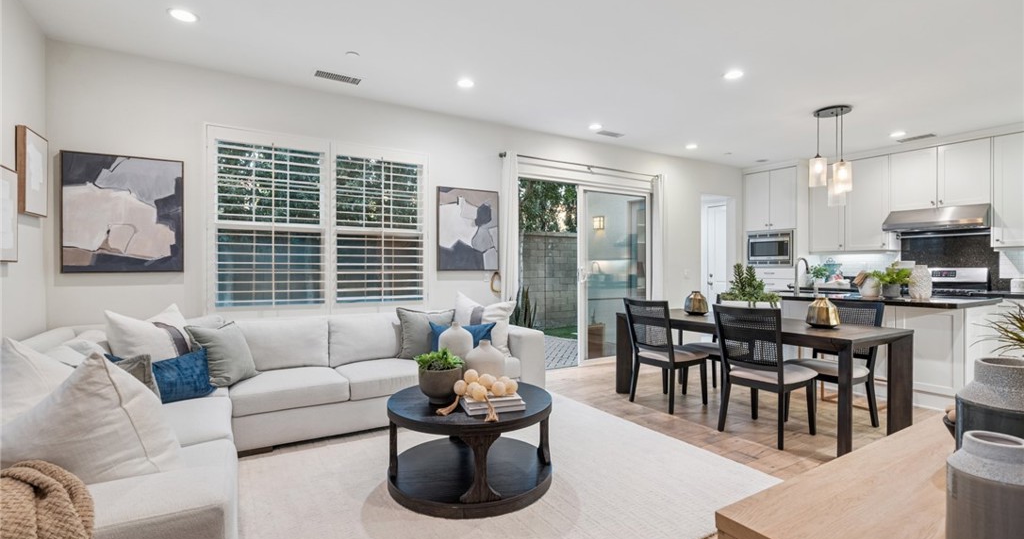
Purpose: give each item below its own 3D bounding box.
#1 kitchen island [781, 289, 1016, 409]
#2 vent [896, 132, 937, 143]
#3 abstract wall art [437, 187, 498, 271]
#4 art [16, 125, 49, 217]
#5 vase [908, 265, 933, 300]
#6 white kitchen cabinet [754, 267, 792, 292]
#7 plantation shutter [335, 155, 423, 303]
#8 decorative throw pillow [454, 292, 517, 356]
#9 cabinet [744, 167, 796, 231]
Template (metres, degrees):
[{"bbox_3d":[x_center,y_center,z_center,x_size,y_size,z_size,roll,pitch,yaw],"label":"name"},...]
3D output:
[{"bbox_3d":[3.327,0.718,4.516,1.130,0.914,1.950,0,0,-31],"label":"kitchen island"},{"bbox_3d":[4.865,-1.570,5.471,0.160,0.020,0.335,0,0,-31],"label":"vent"},{"bbox_3d":[-0.440,-0.405,4.670,0.675,0.835,0.045,0,0,-31],"label":"abstract wall art"},{"bbox_3d":[-3.004,-0.591,2.848,0.045,0.500,0.355,0,0,-31],"label":"art"},{"bbox_3d":[3.755,0.120,4.160,0.165,0.318,0.165,0,0,-33],"label":"vase"},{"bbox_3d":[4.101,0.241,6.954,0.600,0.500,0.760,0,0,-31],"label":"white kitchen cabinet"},{"bbox_3d":[-1.207,-0.366,4.236,0.830,1.360,0.080,0,0,-31],"label":"plantation shutter"},{"bbox_3d":[-0.240,0.485,4.120,0.540,0.540,0.180,0,-14,-6],"label":"decorative throw pillow"},{"bbox_3d":[4.094,-1.039,6.944,0.580,0.910,0.775,0,0,-31],"label":"cabinet"}]

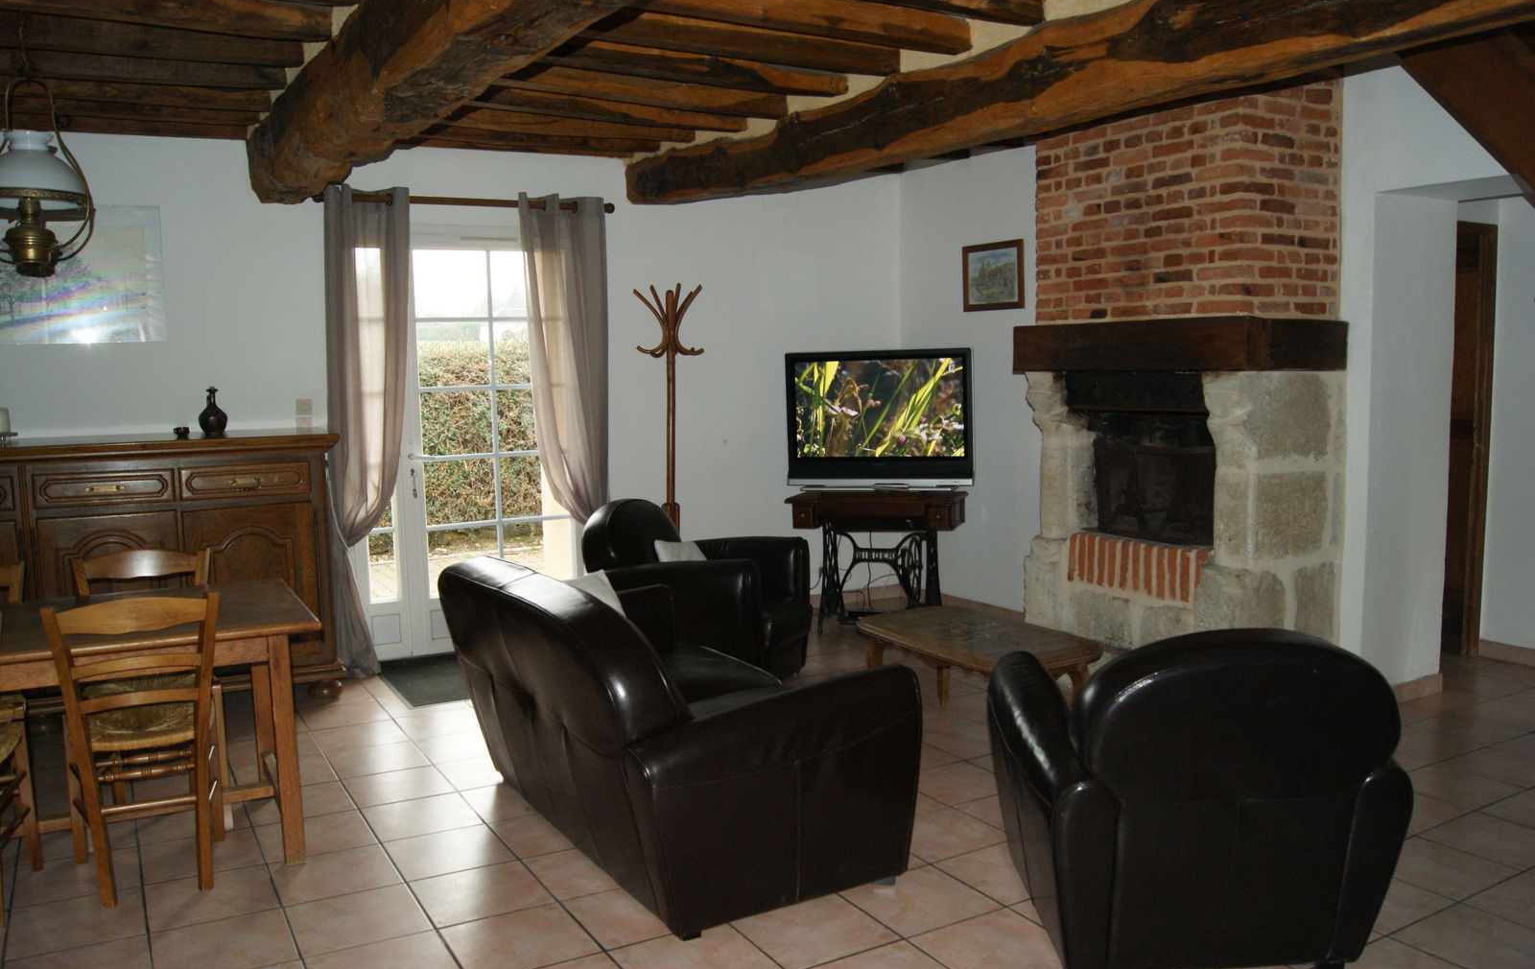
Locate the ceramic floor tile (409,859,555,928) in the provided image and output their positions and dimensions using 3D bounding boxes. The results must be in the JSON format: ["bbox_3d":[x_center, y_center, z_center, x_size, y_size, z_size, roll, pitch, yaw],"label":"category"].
[{"bbox_3d":[-0.797,1.137,3.200,0.335,0.010,0.335,-3,6,-30],"label":"ceramic floor tile"}]

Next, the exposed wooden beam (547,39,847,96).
[{"bbox_3d":[-0.340,-1.726,4.735,1.500,0.110,0.110,-4,5,-30],"label":"exposed wooden beam"}]

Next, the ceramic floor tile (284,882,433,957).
[{"bbox_3d":[-1.064,1.129,2.983,0.330,0.010,0.330,-4,6,-30],"label":"ceramic floor tile"}]

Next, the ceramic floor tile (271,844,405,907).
[{"bbox_3d":[-1.230,1.109,3.272,0.330,0.010,0.330,-4,6,-30],"label":"ceramic floor tile"}]

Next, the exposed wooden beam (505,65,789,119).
[{"bbox_3d":[-0.587,-1.751,5.075,1.510,0.110,0.110,-4,5,-30],"label":"exposed wooden beam"}]

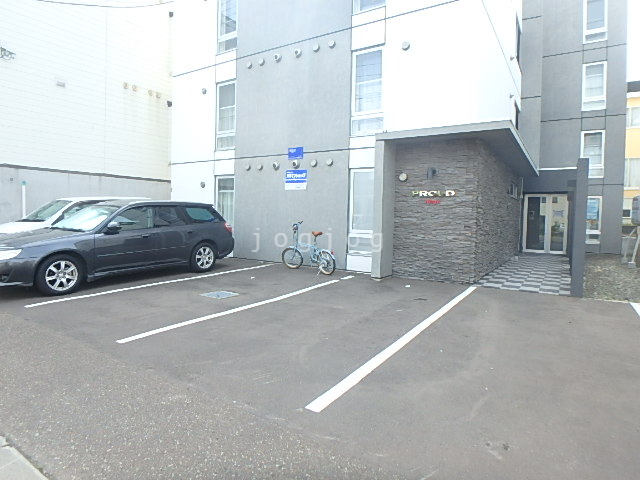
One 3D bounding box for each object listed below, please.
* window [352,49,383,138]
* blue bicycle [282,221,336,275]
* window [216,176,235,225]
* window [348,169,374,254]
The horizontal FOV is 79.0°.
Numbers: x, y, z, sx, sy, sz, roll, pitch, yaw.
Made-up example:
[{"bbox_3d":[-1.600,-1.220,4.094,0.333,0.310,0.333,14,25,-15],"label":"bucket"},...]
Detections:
[{"bbox_3d":[1.095,-3.309,8.748,0.791,1.930,0.120,3,4,32],"label":"window"},{"bbox_3d":[-0.224,0.169,8.594,0.500,1.090,1.500,-2,4,-41],"label":"blue bicycle"},{"bbox_3d":[-2.694,-0.849,11.266,0.750,1.938,0.120,3,4,32],"label":"window"},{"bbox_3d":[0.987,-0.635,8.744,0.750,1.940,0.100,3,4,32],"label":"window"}]

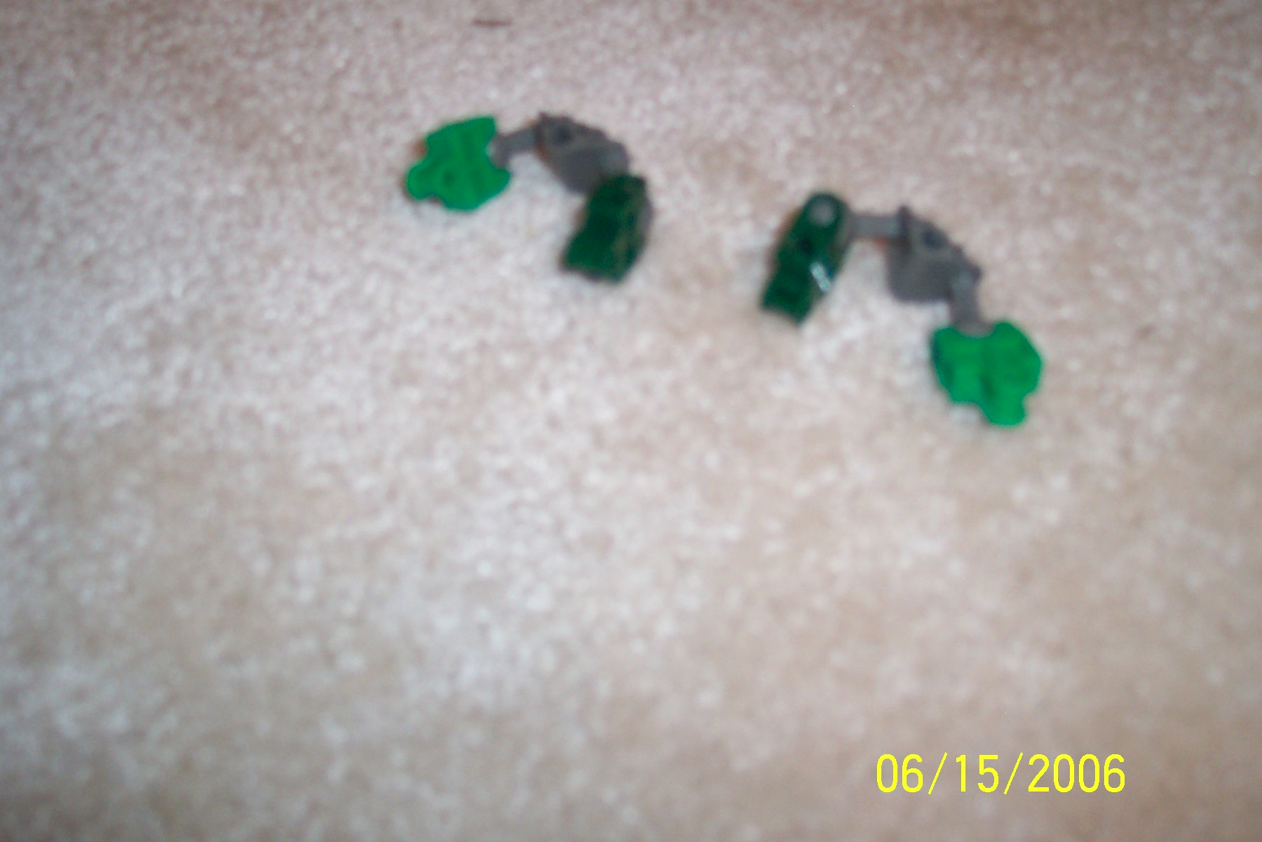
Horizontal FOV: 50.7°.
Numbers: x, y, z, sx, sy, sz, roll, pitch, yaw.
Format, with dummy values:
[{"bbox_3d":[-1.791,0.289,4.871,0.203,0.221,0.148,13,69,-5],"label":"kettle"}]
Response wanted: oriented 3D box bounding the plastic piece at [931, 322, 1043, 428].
[{"bbox_3d":[0.092,-0.012,0.346,0.025,0.012,0.026,-5,64,-2],"label":"plastic piece"}]

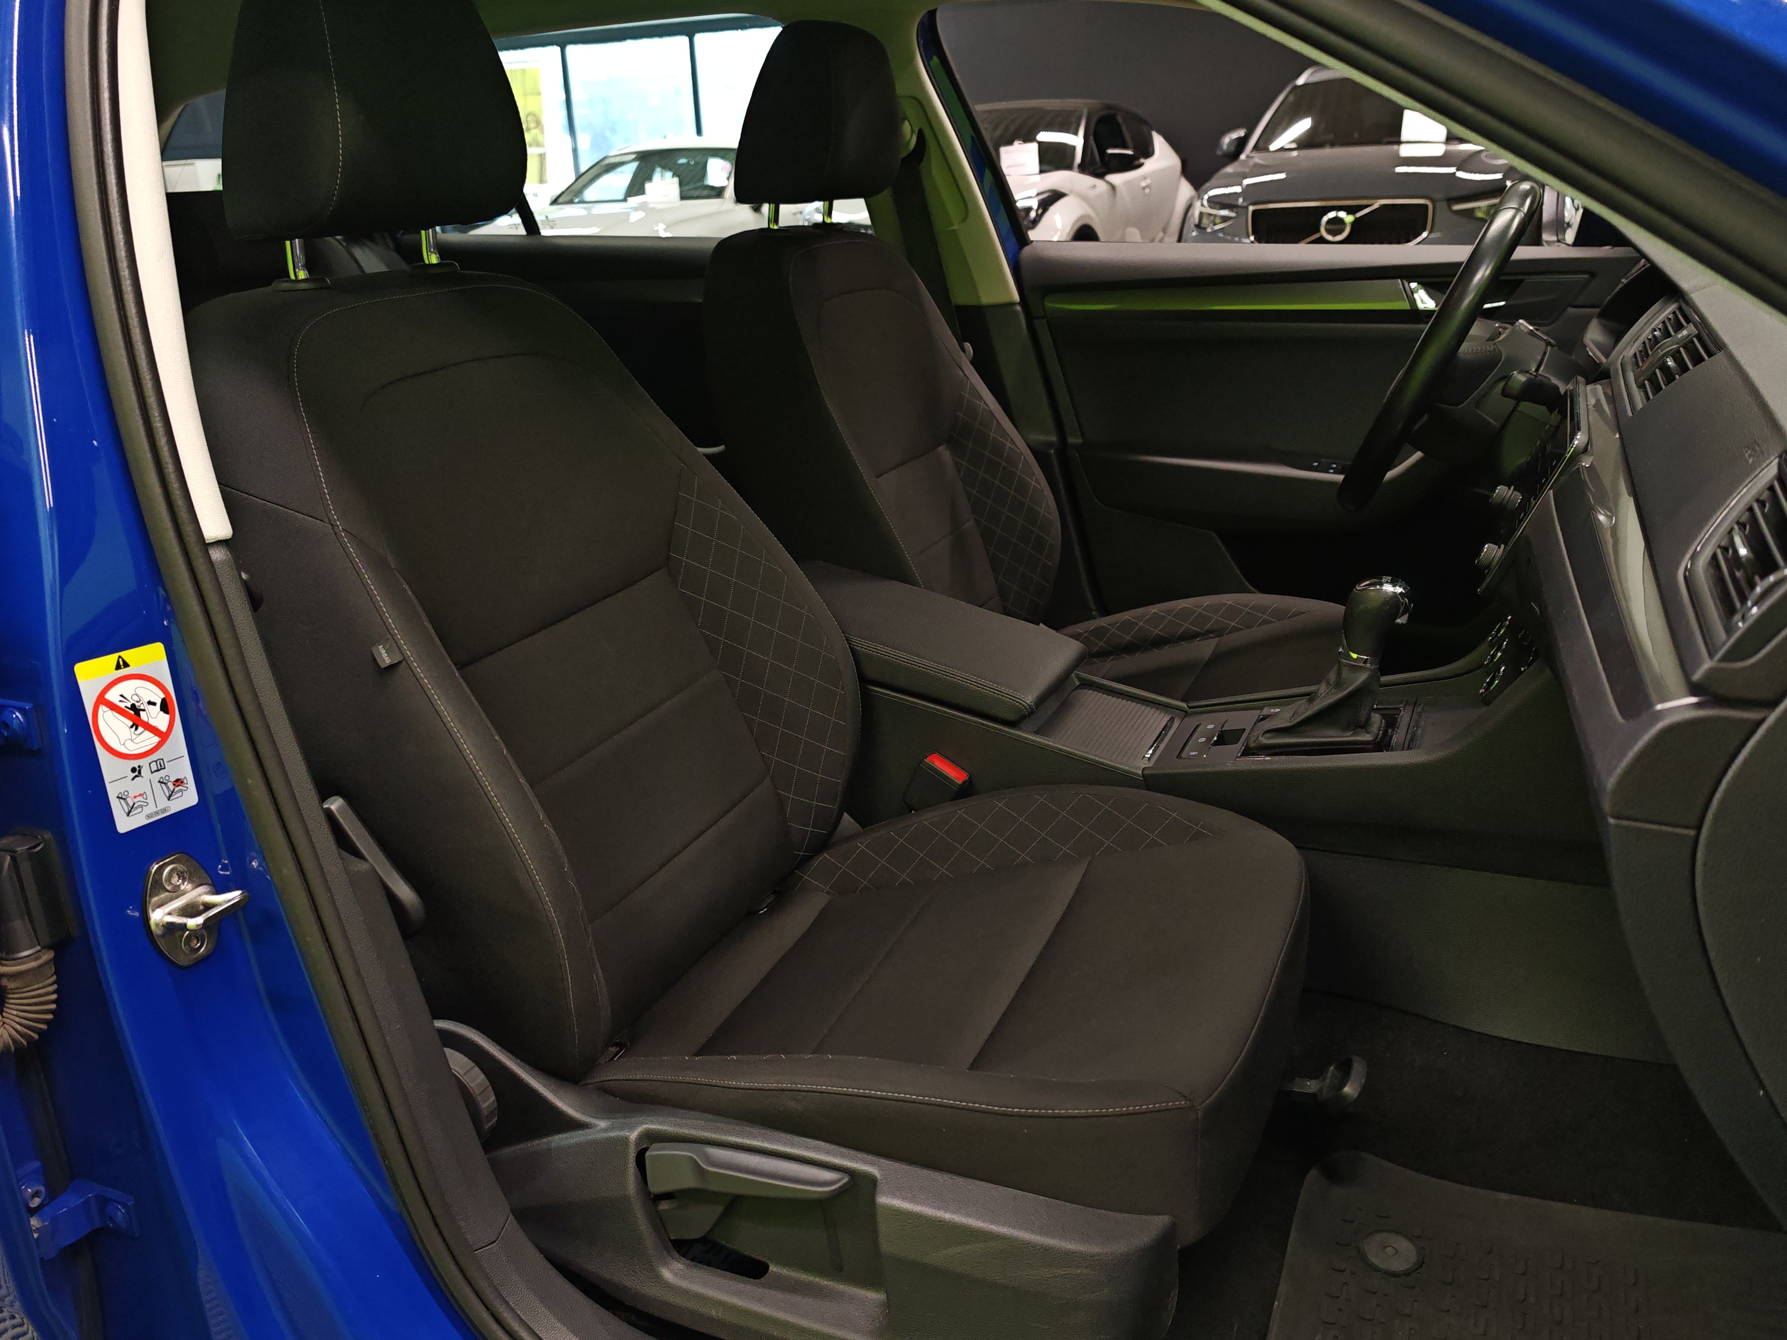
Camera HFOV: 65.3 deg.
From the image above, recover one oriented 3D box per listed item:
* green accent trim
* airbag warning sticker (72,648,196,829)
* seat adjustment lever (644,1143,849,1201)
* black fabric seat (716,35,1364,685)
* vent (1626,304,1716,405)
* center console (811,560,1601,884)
[{"bbox_3d":[0.452,-0.518,1.934,0.510,0.040,0.022,7,22,24],"label":"green accent trim"},{"bbox_3d":[-0.461,0.041,0.850,0.003,0.106,0.053,4,18,32],"label":"airbag warning sticker"},{"bbox_3d":[-0.098,0.332,0.922,0.147,0.036,0.030,-5,17,27],"label":"seat adjustment lever"},{"bbox_3d":[0.178,-0.292,1.772,0.840,1.020,0.530,7,22,24],"label":"black fabric seat"},{"bbox_3d":[0.620,-0.258,1.120,0.028,0.062,0.240,46,31,4],"label":"vent"},{"bbox_3d":[0.216,0.010,1.417,0.890,0.270,0.230,7,22,24],"label":"center console"}]

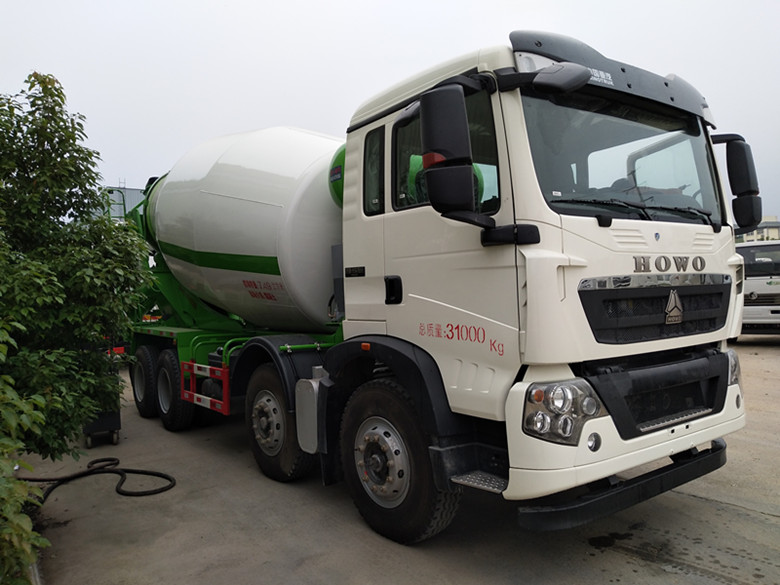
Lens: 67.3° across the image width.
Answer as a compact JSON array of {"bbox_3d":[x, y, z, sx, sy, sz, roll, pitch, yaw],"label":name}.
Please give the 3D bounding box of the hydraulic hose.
[{"bbox_3d":[-2.751,1.743,5.437,1.658,0.080,1.055,-3,-1,40],"label":"hydraulic hose"}]

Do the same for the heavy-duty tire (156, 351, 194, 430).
[{"bbox_3d":[-2.876,1.296,7.833,0.301,1.080,1.085,-1,-1,-36],"label":"heavy-duty tire"}]

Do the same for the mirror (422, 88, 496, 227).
[{"bbox_3d":[0.346,-0.685,2.985,0.332,0.673,0.201,-1,-1,-36],"label":"mirror"}]

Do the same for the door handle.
[{"bbox_3d":[0.029,-0.014,3.800,0.050,0.186,0.171,-1,-1,-36],"label":"door handle"}]

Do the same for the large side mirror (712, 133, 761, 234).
[{"bbox_3d":[2.644,-0.796,4.404,0.342,0.703,0.201,-1,-1,-36],"label":"large side mirror"}]

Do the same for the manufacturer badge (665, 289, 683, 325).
[{"bbox_3d":[1.687,0.084,3.483,0.166,0.216,0.030,-1,-1,-36],"label":"manufacturer badge"}]

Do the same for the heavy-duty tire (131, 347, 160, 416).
[{"bbox_3d":[-3.660,1.341,8.900,0.301,1.080,1.085,-1,-1,-36],"label":"heavy-duty tire"}]

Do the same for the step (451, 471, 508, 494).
[{"bbox_3d":[0.565,1.073,3.309,0.241,0.045,0.412,-1,-1,-36],"label":"step"}]

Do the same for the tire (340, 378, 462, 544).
[{"bbox_3d":[0.044,1.130,4.022,0.301,1.080,1.085,-1,-1,-36],"label":"tire"}]

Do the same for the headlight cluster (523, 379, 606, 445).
[{"bbox_3d":[0.915,0.634,3.048,0.502,0.362,0.221,-1,-1,-31],"label":"headlight cluster"}]

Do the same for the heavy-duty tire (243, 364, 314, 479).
[{"bbox_3d":[-1.013,1.191,5.461,0.301,1.080,1.085,-1,-1,-36],"label":"heavy-duty tire"}]

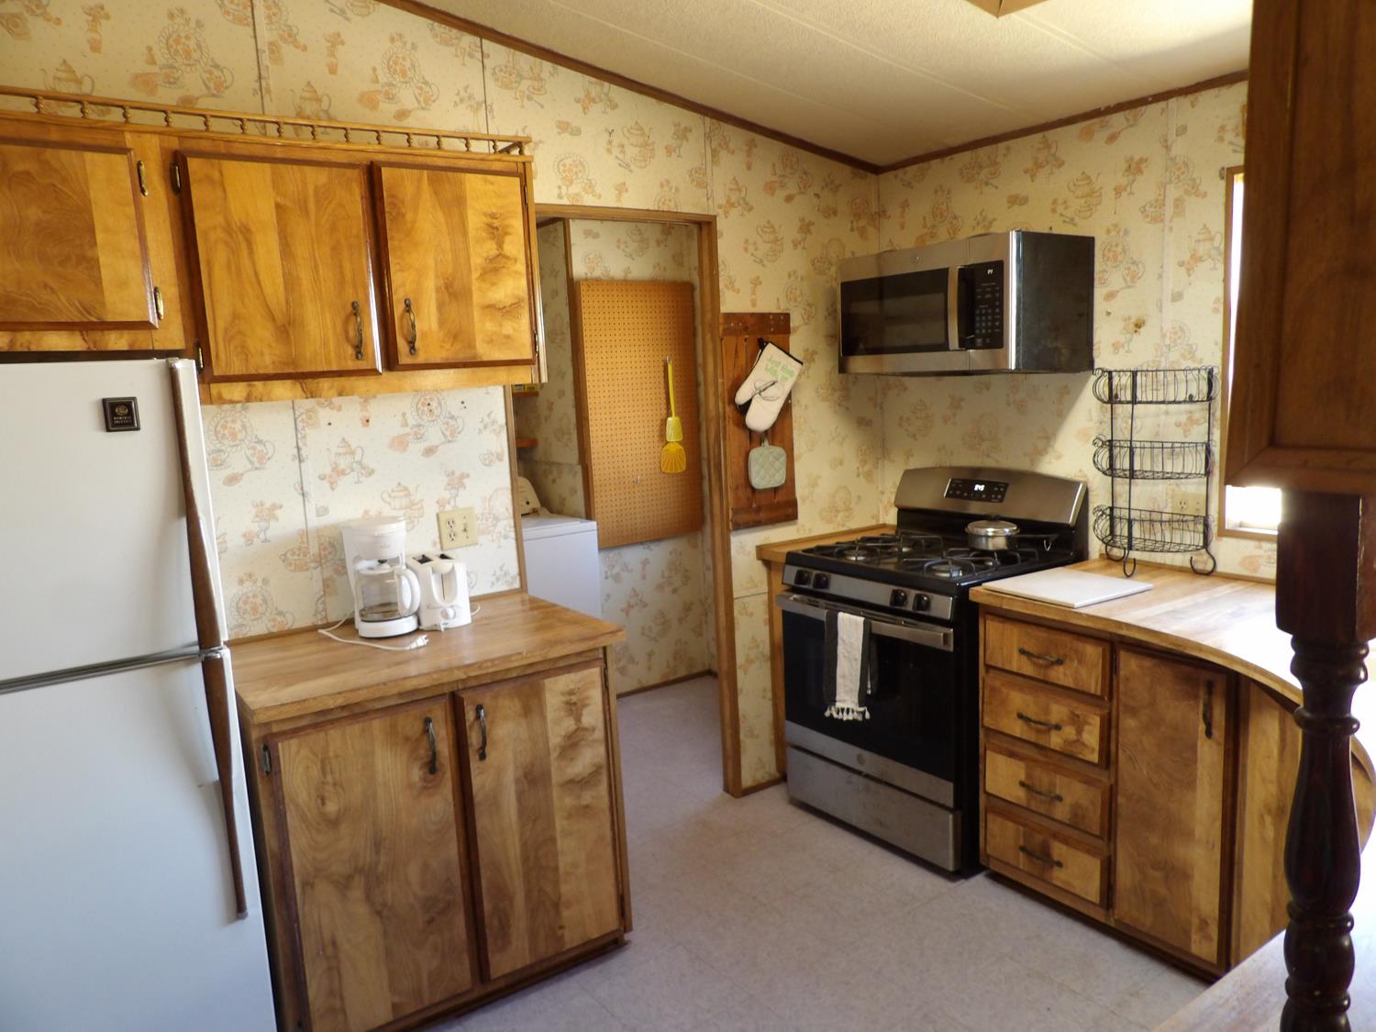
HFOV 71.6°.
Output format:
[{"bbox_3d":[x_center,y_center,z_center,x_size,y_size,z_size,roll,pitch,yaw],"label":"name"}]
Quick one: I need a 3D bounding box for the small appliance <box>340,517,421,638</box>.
[{"bbox_3d":[-0.866,0.165,2.689,0.175,0.299,0.218,-8,10,-30],"label":"small appliance"}]

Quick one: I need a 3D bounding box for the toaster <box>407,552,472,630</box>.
[{"bbox_3d":[-0.723,0.210,2.759,0.146,0.176,0.242,-6,9,-23],"label":"toaster"}]

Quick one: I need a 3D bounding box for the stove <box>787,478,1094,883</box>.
[{"bbox_3d":[0.829,0.459,3.301,0.708,1.178,0.749,-9,11,-35],"label":"stove"}]

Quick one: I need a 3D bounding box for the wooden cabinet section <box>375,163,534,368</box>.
[{"bbox_3d":[-0.680,-0.649,2.595,0.399,0.498,0.320,-8,10,-33],"label":"wooden cabinet section"}]

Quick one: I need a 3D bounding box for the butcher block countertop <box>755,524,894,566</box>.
[{"bbox_3d":[0.590,0.102,3.722,0.629,0.050,0.228,-9,11,-35],"label":"butcher block countertop"}]

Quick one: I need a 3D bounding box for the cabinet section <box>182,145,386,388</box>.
[{"bbox_3d":[-1.028,-0.592,2.368,0.400,0.502,0.320,-8,10,-33],"label":"cabinet section"}]

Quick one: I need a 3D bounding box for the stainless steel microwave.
[{"bbox_3d":[0.925,-0.699,3.257,0.416,0.410,0.745,-9,11,-35],"label":"stainless steel microwave"}]

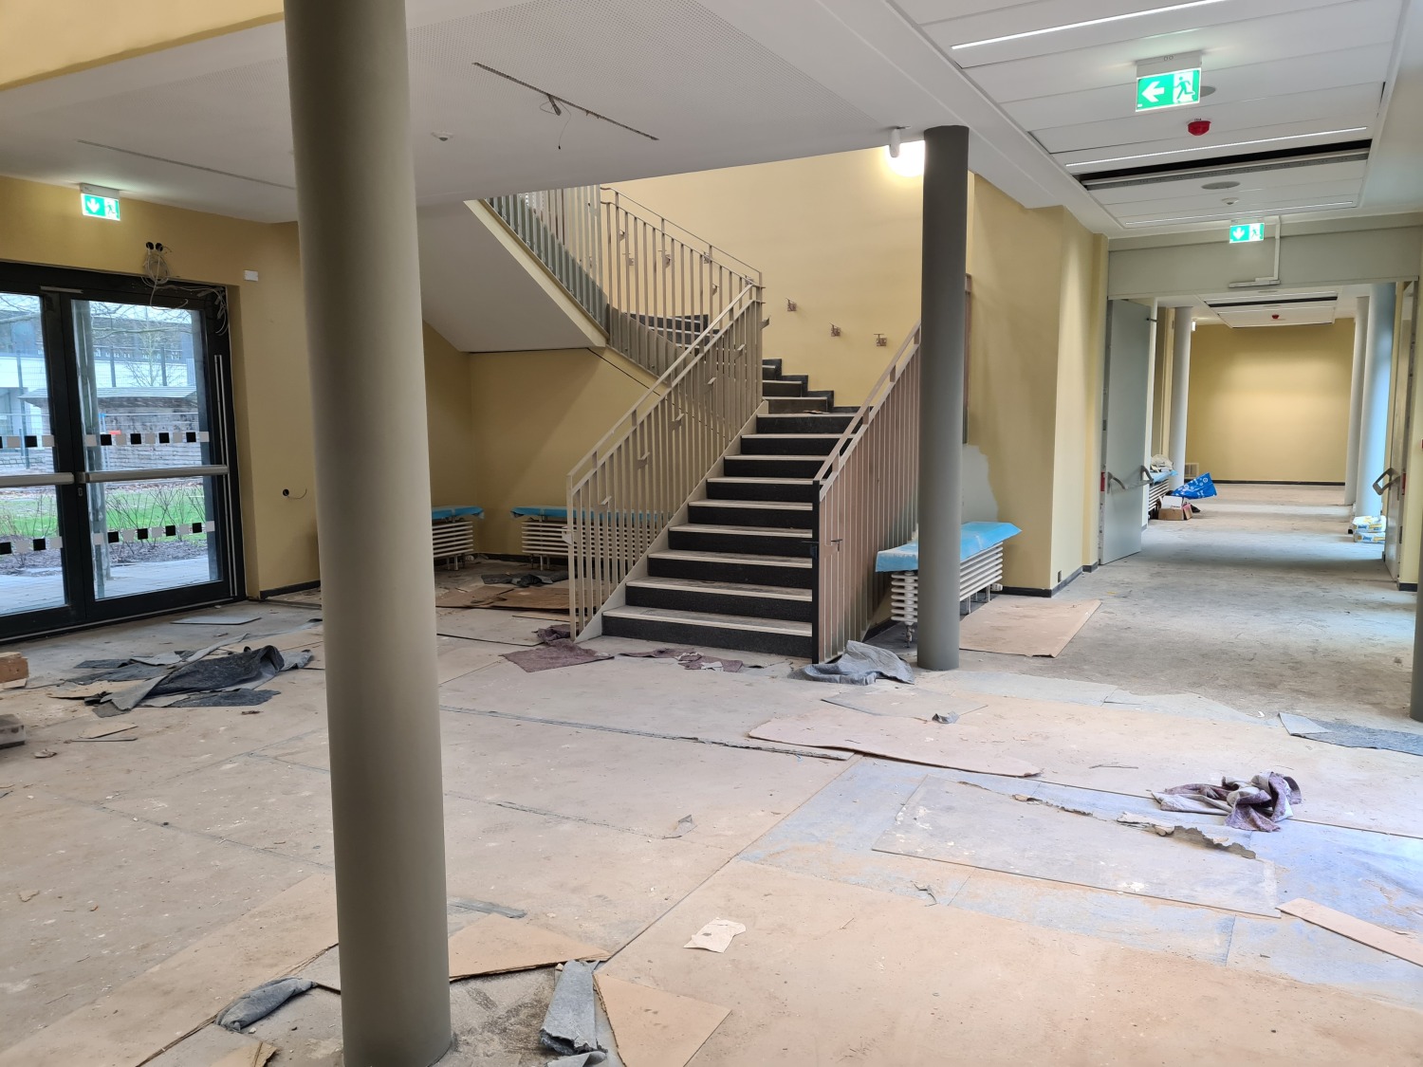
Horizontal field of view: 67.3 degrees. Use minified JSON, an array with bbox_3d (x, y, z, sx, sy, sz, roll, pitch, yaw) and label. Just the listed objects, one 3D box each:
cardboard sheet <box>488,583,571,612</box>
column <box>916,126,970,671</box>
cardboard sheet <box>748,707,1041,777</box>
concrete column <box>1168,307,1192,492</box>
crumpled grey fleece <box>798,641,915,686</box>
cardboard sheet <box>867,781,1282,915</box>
[{"bbox_3d":[-1.320,0.533,8.723,0.850,0.040,1.120,-1,7,1],"label":"cardboard sheet"},{"bbox_3d":[1.366,-0.749,6.322,0.249,3.136,0.249,3,7,29],"label":"column"},{"bbox_3d":[0.898,0.966,5.095,1.360,0.022,0.640,3,7,29],"label":"cardboard sheet"},{"bbox_3d":[7.563,-2.094,17.271,0.243,3.085,0.243,3,8,29],"label":"concrete column"},{"bbox_3d":[0.840,0.741,6.174,0.680,0.160,0.450,1,7,16],"label":"crumpled grey fleece"},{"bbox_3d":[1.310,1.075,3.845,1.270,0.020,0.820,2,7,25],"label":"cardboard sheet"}]

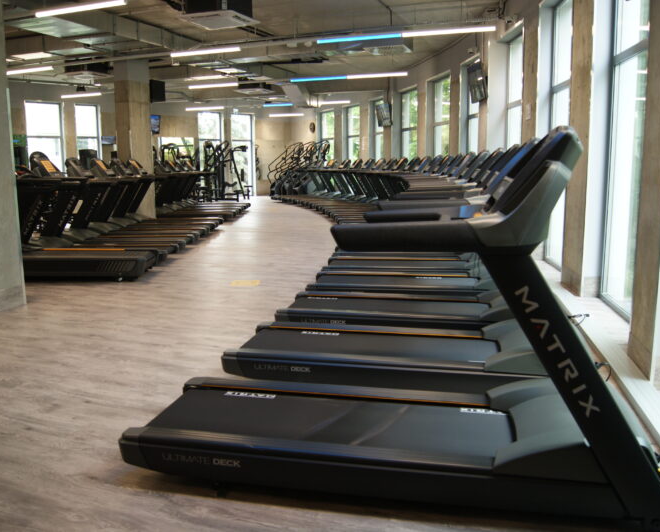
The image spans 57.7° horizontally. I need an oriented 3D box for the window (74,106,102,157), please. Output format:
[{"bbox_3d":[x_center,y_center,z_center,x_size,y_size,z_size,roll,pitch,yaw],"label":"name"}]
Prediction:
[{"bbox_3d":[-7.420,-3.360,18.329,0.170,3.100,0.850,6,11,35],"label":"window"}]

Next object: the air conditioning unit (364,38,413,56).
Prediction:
[{"bbox_3d":[1.188,-4.503,12.175,0.860,0.310,0.860,3,10,22],"label":"air conditioning unit"}]

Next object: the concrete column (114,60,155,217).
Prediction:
[{"bbox_3d":[-4.724,-3.012,14.542,0.420,4.100,0.790,4,10,25],"label":"concrete column"}]

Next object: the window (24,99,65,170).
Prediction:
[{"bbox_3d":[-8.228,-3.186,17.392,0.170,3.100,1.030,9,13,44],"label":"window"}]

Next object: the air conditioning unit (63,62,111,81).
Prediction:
[{"bbox_3d":[-5.874,-4.777,14.696,0.950,0.310,0.950,4,10,24],"label":"air conditioning unit"}]

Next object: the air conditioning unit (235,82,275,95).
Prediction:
[{"bbox_3d":[-2.279,-5.438,18.200,0.950,0.310,0.950,4,10,24],"label":"air conditioning unit"}]

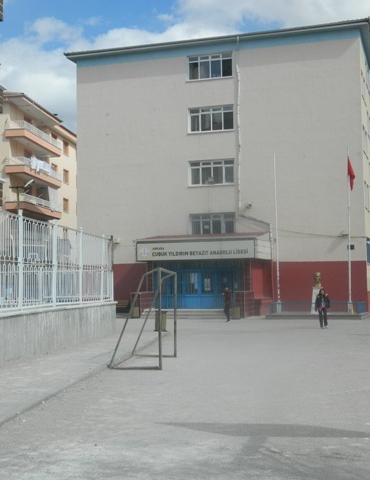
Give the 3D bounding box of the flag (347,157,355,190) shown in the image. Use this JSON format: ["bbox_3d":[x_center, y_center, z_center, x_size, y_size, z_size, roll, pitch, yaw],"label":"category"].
[{"bbox_3d":[8.337,-3.316,37.909,0.400,1.675,0.200,-2,-3,17],"label":"flag"}]

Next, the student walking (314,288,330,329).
[{"bbox_3d":[5.478,2.761,30.200,0.580,1.580,0.340,-1,-3,7],"label":"student walking"}]

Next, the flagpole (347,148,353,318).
[{"bbox_3d":[8.205,-0.462,37.741,0.130,8.310,0.130,-2,-3,17],"label":"flagpole"}]

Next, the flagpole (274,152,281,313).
[{"bbox_3d":[4.714,-0.376,38.839,0.130,8.253,0.130,-2,-3,17],"label":"flagpole"}]

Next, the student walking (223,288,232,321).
[{"bbox_3d":[2.079,3.183,37.367,0.480,1.730,0.420,-3,-4,37],"label":"student walking"}]

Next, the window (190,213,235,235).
[{"bbox_3d":[1.732,-0.868,47.195,2.930,1.580,0.180,-2,-3,17],"label":"window"}]

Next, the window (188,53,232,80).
[{"bbox_3d":[1.591,-10.858,47.735,2.930,1.565,0.180,-2,-3,17],"label":"window"}]

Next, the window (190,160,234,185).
[{"bbox_3d":[1.658,-4.145,46.896,2.873,1.547,0.200,-2,-3,17],"label":"window"}]

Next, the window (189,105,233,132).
[{"bbox_3d":[1.652,-7.554,47.552,2.930,1.623,0.180,-2,-3,17],"label":"window"}]

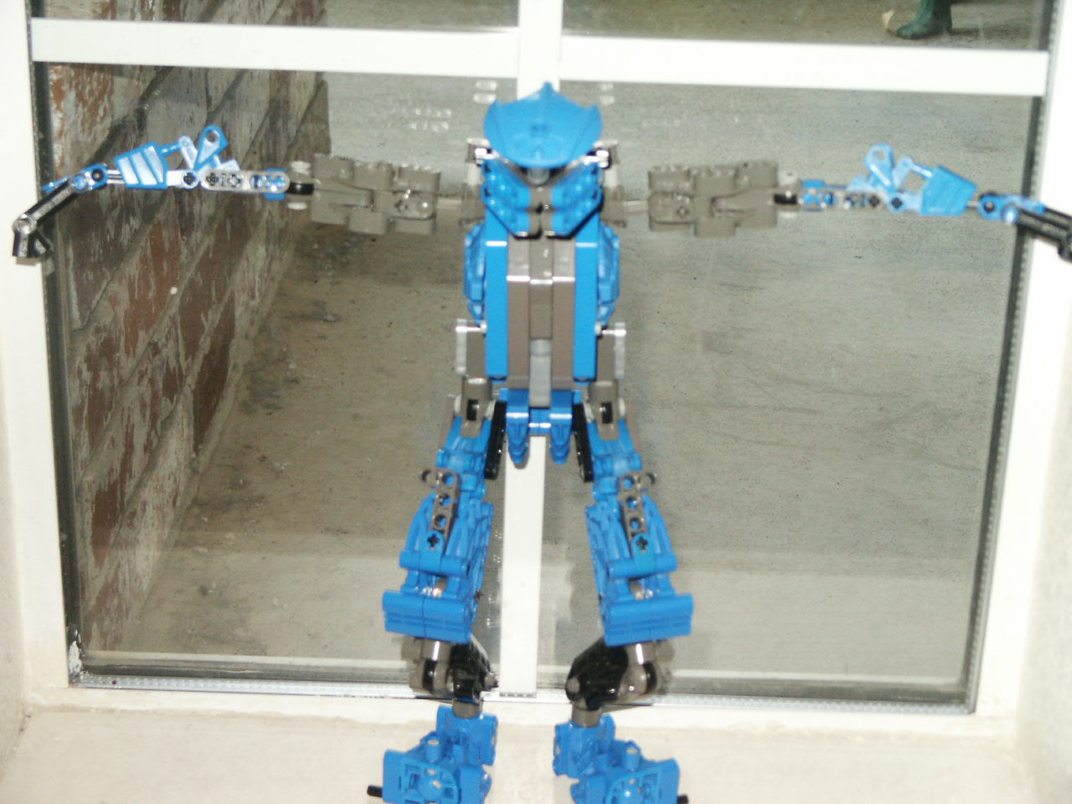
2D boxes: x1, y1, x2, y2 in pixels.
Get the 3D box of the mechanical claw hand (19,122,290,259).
[{"bbox_3d":[-0.141,-0.077,0.880,0.102,0.047,0.028,2,10,3],"label":"mechanical claw hand"}]

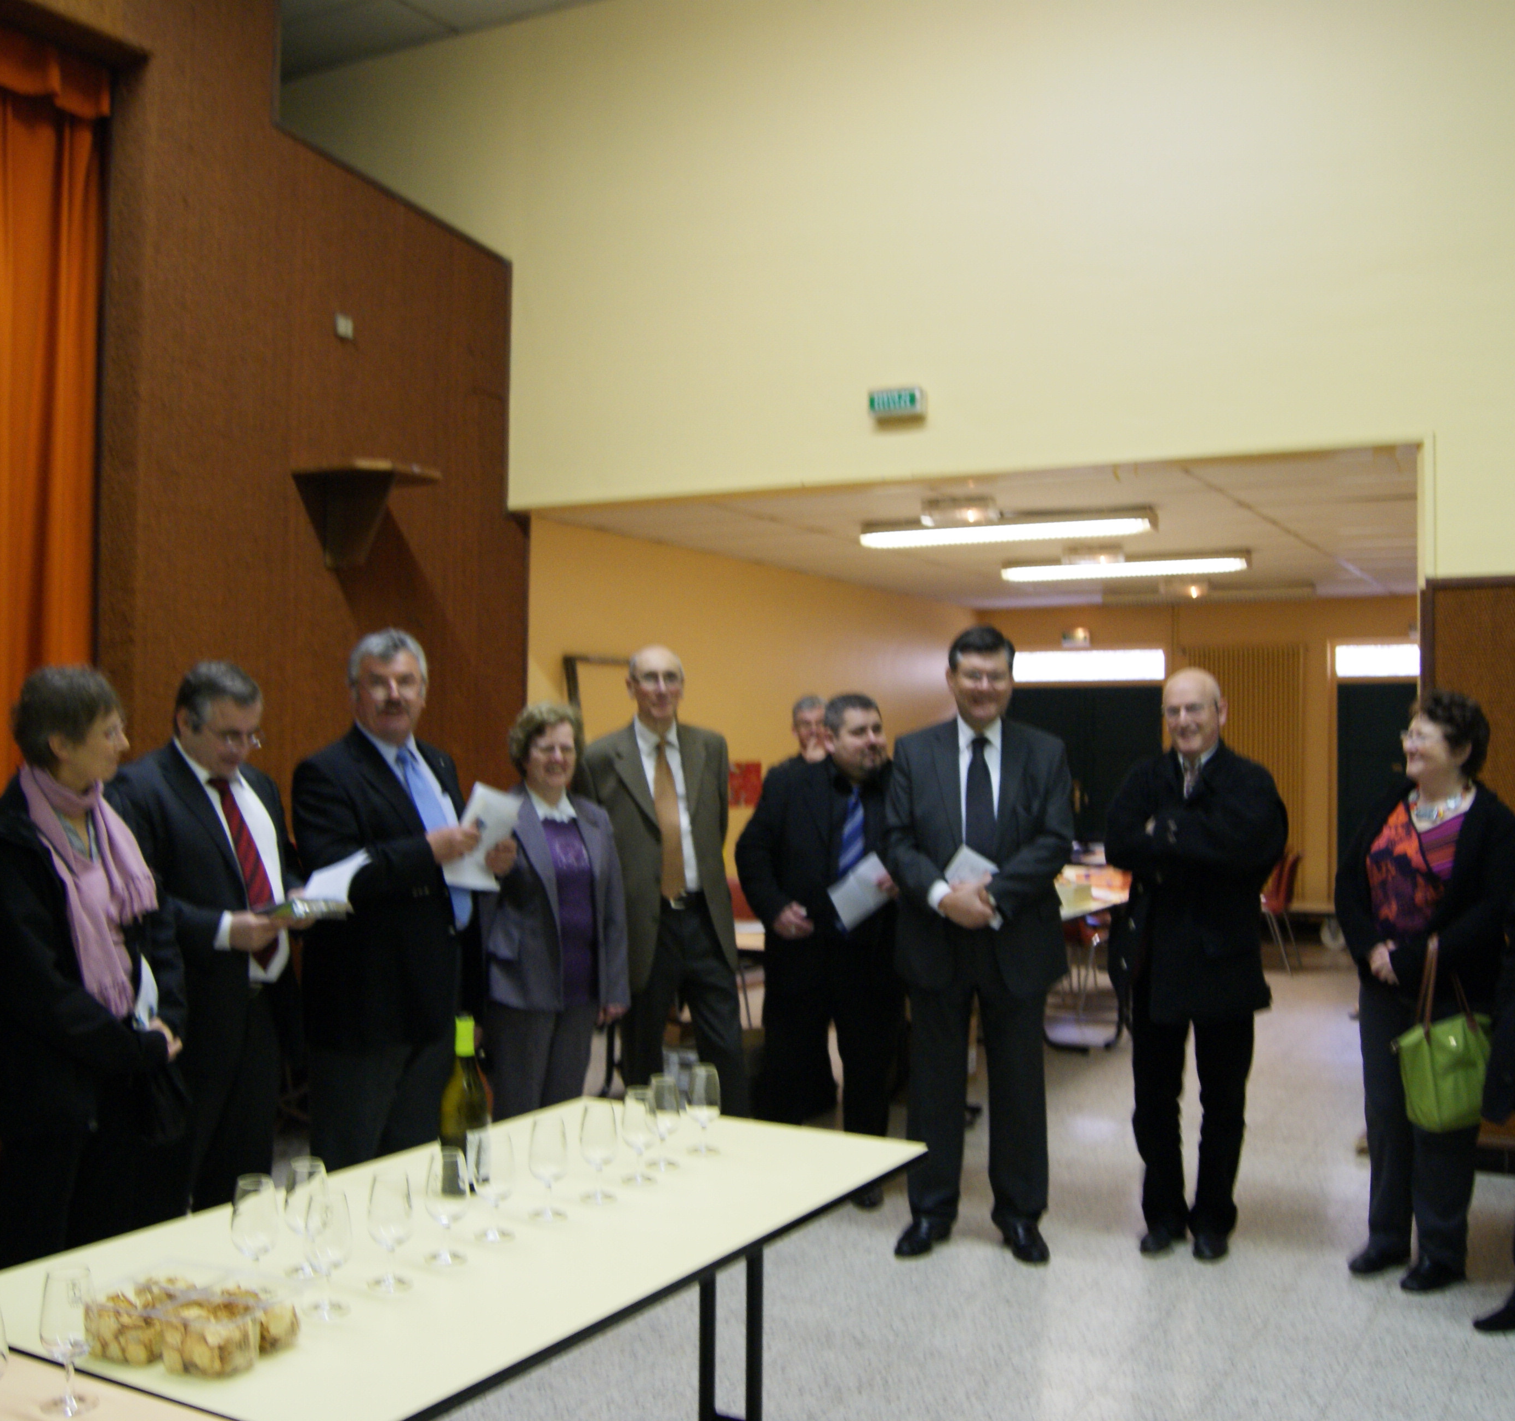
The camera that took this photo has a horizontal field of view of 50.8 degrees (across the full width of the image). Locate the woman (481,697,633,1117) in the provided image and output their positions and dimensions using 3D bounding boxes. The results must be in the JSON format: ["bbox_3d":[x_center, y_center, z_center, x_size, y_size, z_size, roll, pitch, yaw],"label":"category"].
[{"bbox_3d":[-0.572,0.784,4.490,0.450,1.606,0.300,2,-2,-27],"label":"woman"}]

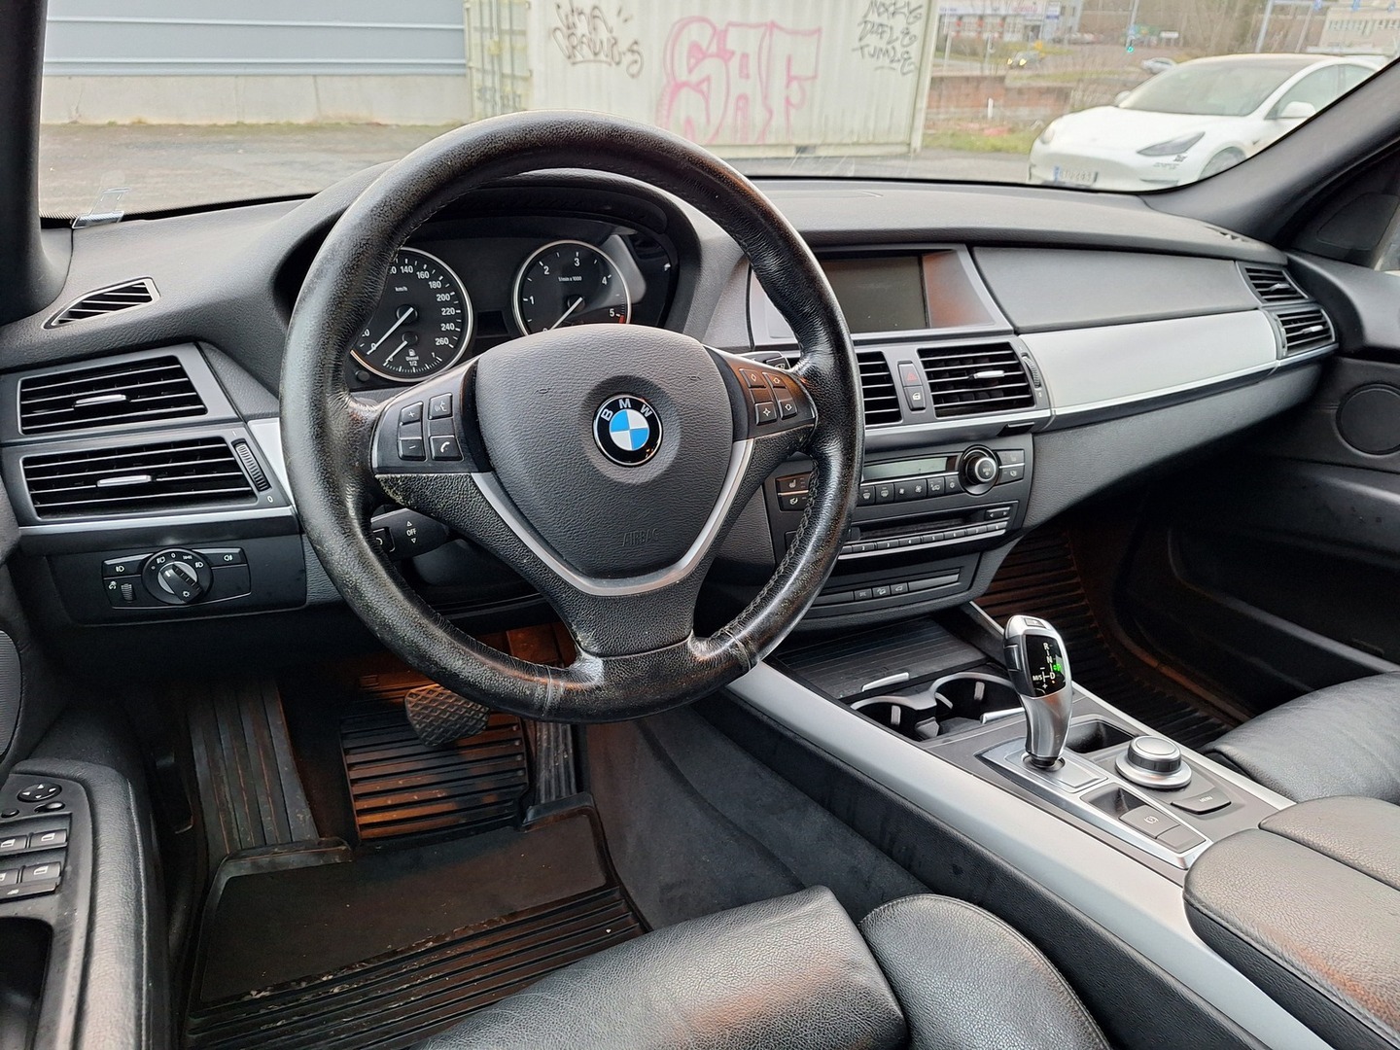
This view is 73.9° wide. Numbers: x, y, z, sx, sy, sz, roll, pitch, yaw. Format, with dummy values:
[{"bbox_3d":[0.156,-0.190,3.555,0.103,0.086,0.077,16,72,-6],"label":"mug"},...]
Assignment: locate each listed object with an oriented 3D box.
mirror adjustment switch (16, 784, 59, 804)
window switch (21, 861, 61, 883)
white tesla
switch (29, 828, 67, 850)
[{"bbox_3d":[-0.478,0.194,0.672,0.025,0.006,0.019,-3,27,-21],"label":"mirror adjustment switch"},{"bbox_3d":[-0.432,0.228,0.610,0.021,0.007,0.013,-3,27,-21],"label":"window switch"},{"bbox_3d":[5.495,-3.949,9.382,4.690,1.443,1.930,-13,30,-26],"label":"white tesla"},{"bbox_3d":[-0.446,0.215,0.636,0.021,0.007,0.013,-3,27,-21],"label":"switch"}]

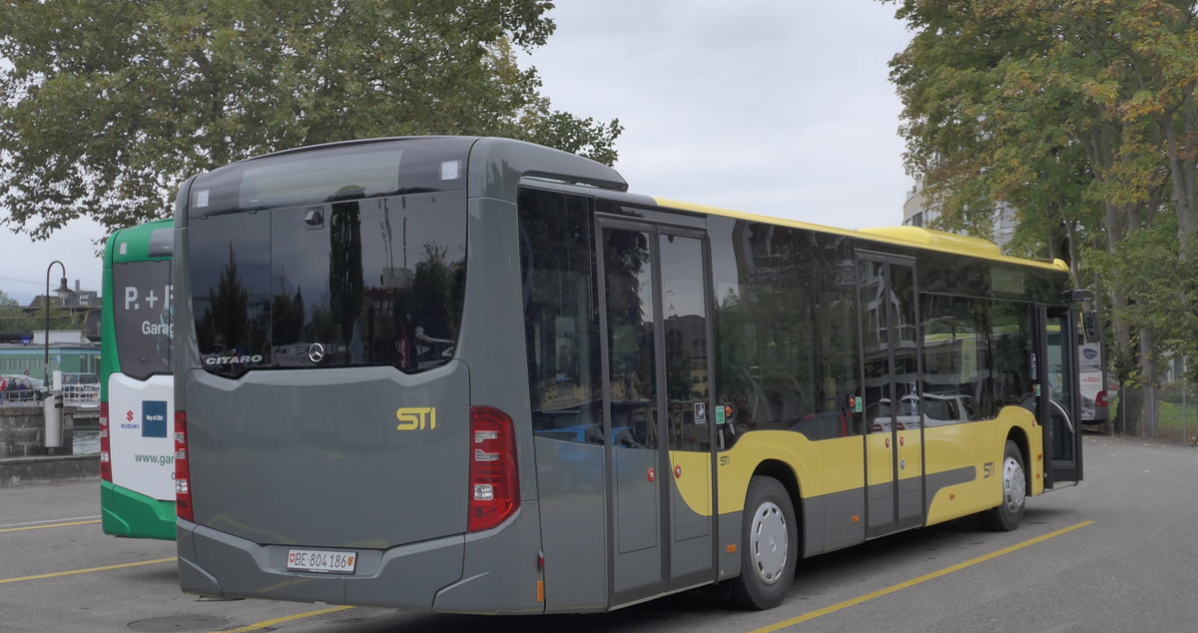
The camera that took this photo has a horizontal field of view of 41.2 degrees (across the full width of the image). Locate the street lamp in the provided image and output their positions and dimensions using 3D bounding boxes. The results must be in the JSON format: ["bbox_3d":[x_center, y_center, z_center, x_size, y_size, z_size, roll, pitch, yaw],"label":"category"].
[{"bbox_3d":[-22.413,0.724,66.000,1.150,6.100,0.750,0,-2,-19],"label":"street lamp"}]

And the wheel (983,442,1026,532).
[{"bbox_3d":[4.169,1.745,16.462,0.300,0.945,0.950,-3,-3,31],"label":"wheel"}]

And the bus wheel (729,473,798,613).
[{"bbox_3d":[1.093,1.627,11.428,0.320,0.950,0.955,-3,-3,31],"label":"bus wheel"}]

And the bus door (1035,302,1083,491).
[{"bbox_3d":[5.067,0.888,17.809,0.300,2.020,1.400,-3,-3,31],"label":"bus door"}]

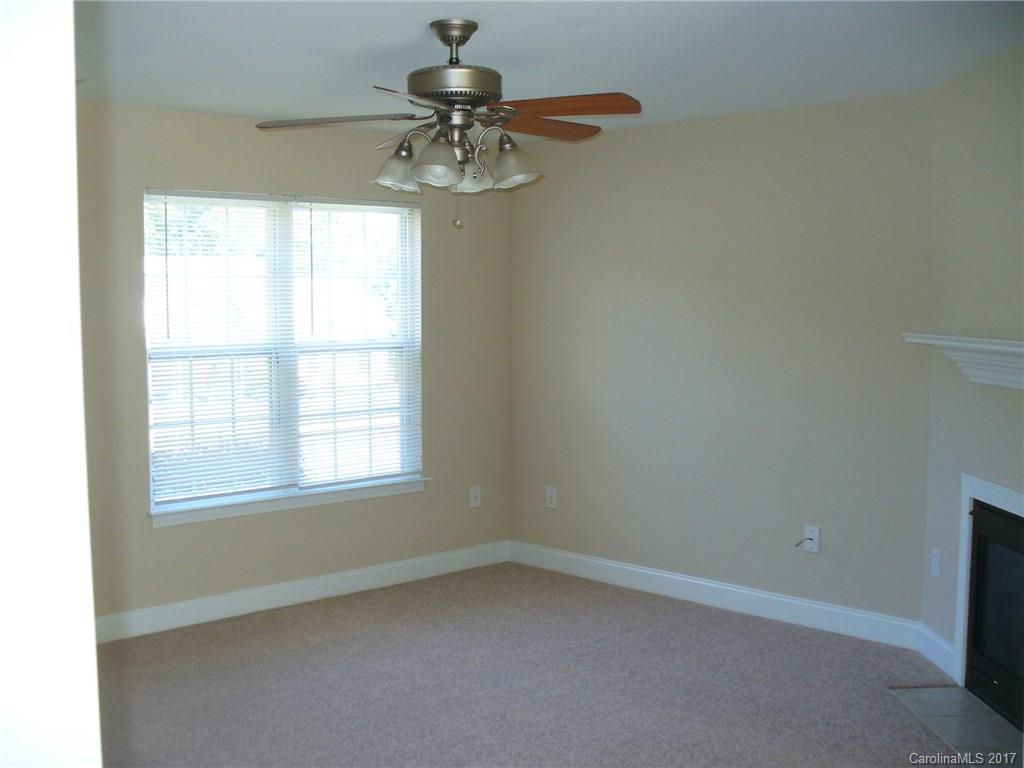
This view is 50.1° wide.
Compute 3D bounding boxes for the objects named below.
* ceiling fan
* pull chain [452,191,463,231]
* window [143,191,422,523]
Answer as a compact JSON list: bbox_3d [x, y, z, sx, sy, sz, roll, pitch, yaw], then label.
[{"bbox_3d":[-0.189,-0.877,3.468,1.280,0.522,1.280,0,5,0],"label":"ceiling fan"},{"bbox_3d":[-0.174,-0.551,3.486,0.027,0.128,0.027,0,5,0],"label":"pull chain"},{"bbox_3d":[-1.102,-0.163,5.554,1.530,1.541,0.120,-4,6,-38],"label":"window"}]

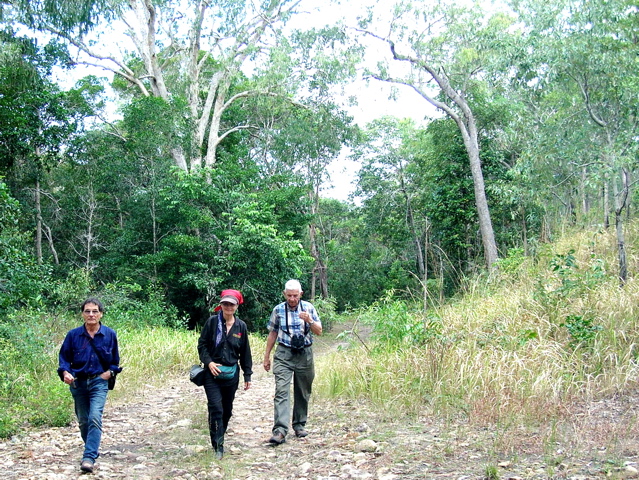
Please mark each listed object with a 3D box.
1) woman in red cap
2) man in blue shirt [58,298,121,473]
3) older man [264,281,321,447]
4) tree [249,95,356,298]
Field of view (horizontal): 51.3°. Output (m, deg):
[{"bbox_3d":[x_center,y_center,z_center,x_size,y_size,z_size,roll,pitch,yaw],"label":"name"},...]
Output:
[{"bbox_3d":[-0.985,1.350,6.900,0.580,1.680,0.500,0,-4,0],"label":"woman in red cap"},{"bbox_3d":[-2.330,1.440,6.750,0.620,1.700,0.520,1,-4,-9],"label":"man in blue shirt"},{"bbox_3d":[-0.295,1.300,7.300,0.620,1.740,0.500,0,-4,2],"label":"older man"},{"bbox_3d":[-0.540,-1.150,21.500,3.400,6.600,3.200,0,-4,0],"label":"tree"}]

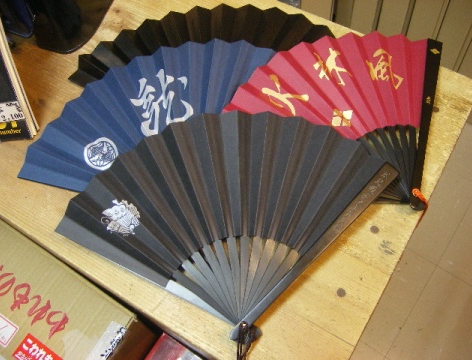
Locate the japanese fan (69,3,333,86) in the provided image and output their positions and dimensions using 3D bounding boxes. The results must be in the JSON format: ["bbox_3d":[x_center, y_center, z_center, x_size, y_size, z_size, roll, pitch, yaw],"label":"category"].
[{"bbox_3d":[-0.046,-0.140,0.694,0.432,0.030,0.289,-6,65,5],"label":"japanese fan"}]

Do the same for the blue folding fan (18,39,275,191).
[{"bbox_3d":[-0.094,-0.062,0.653,0.423,0.030,0.273,-23,69,-1],"label":"blue folding fan"}]

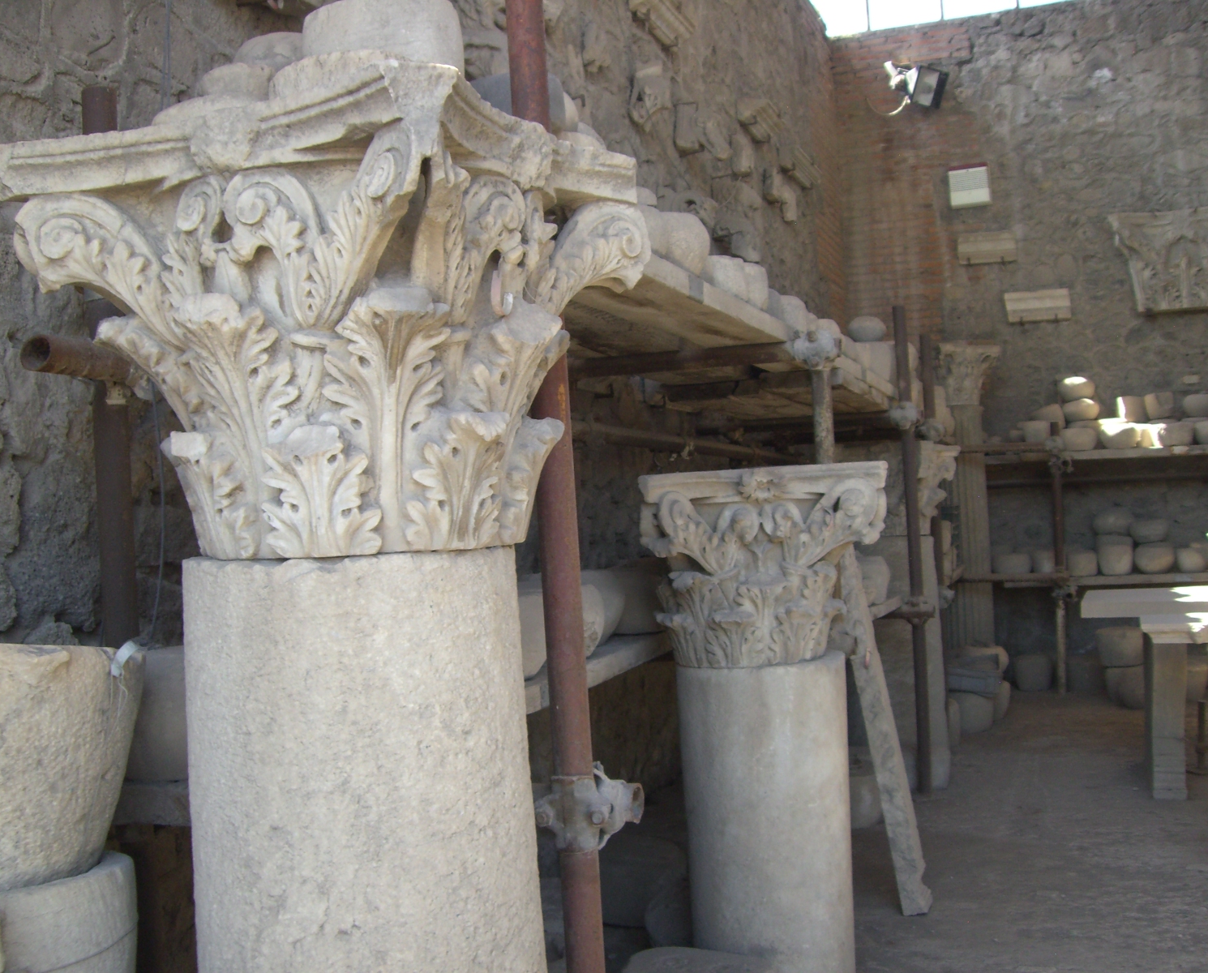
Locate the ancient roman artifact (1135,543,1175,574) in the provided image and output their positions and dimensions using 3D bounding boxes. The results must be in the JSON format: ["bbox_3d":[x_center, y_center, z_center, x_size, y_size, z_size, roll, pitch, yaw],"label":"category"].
[{"bbox_3d":[3.705,0.487,9.579,0.265,0.200,0.265,-3,-1,18],"label":"ancient roman artifact"}]

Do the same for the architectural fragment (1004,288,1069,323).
[{"bbox_3d":[2.565,-1.068,8.432,0.373,0.175,0.130,-3,0,17],"label":"architectural fragment"}]

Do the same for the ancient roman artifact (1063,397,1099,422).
[{"bbox_3d":[2.806,-0.450,8.380,0.215,0.150,0.200,-3,-1,19],"label":"ancient roman artifact"}]

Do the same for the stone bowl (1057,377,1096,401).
[{"bbox_3d":[3.284,-0.676,9.891,0.245,0.170,0.245,-3,-1,18],"label":"stone bowl"}]

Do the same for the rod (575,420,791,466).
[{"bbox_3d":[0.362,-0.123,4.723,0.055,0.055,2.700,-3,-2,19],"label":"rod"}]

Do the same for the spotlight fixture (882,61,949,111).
[{"bbox_3d":[1.932,-2.477,8.800,0.260,0.280,0.320,14,13,-32],"label":"spotlight fixture"}]

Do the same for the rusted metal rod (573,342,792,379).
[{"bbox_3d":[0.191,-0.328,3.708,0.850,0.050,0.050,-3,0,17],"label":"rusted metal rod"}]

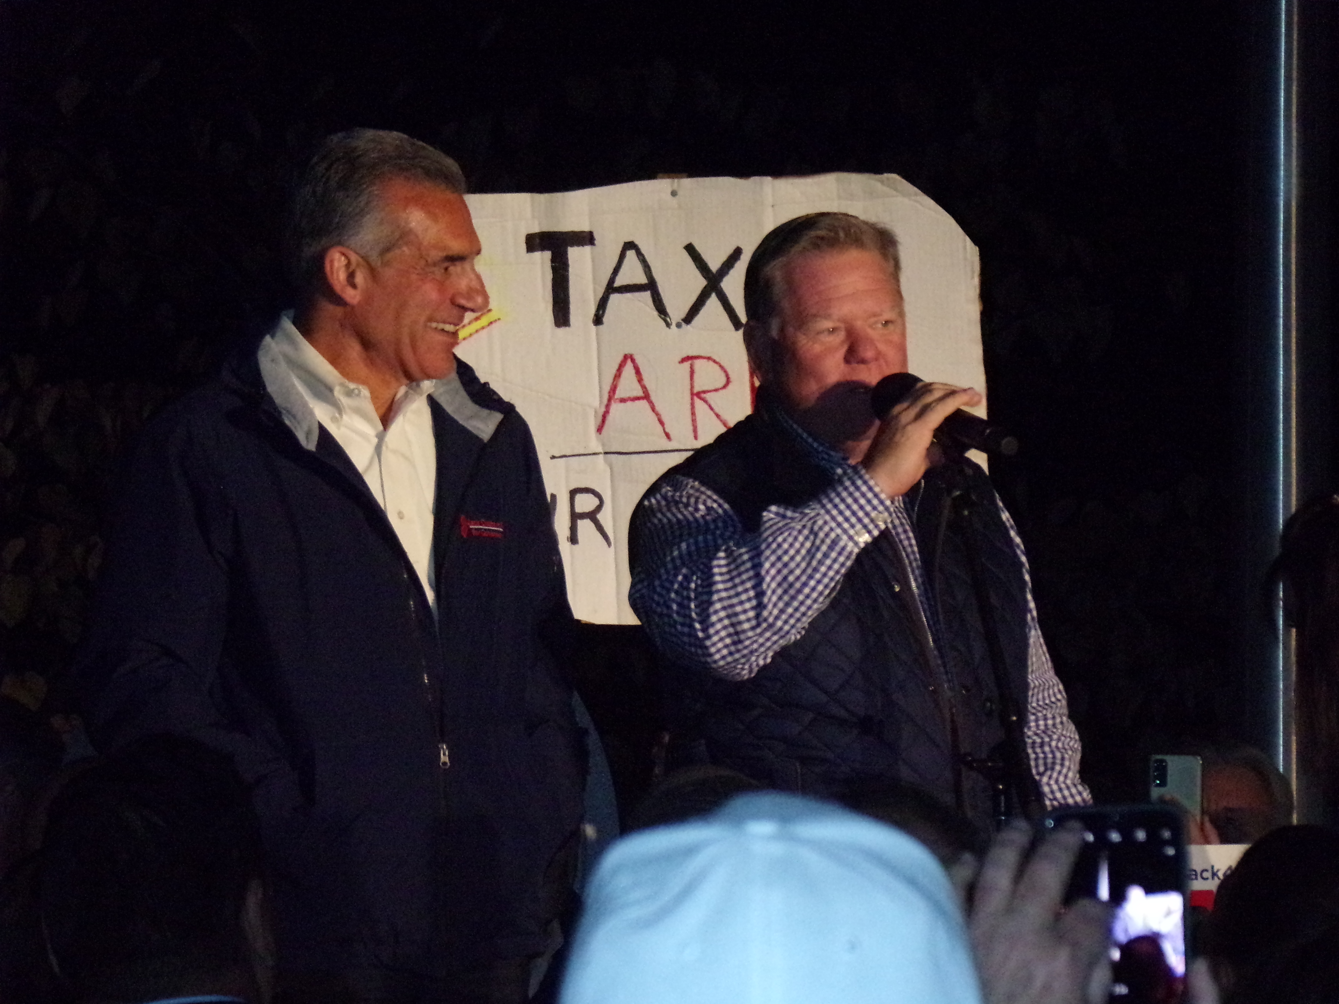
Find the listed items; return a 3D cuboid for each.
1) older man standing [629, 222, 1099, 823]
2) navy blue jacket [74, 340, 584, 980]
[{"bbox_3d":[0.200,0.585,8.050,0.560,1.780,0.430,0,-1,-34],"label":"older man standing"},{"bbox_3d":[-0.340,0.142,7.800,0.570,0.670,0.360,0,-1,-35],"label":"navy blue jacket"}]

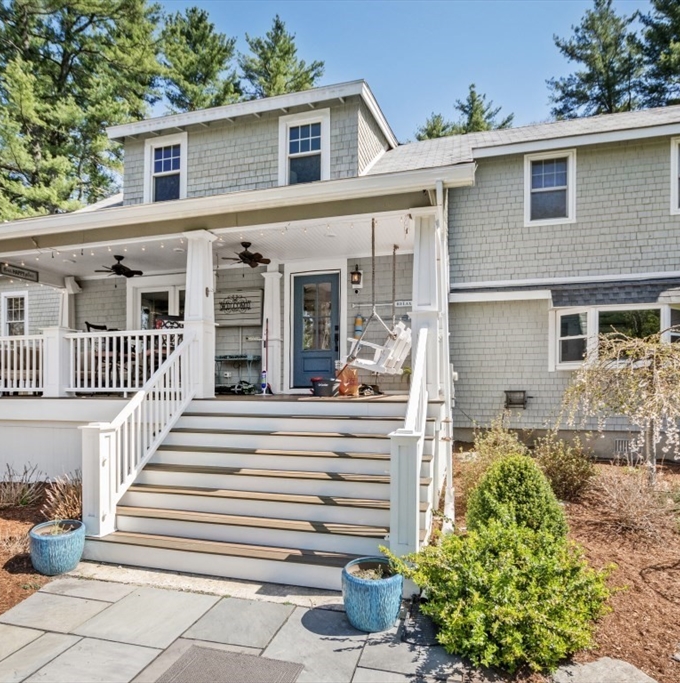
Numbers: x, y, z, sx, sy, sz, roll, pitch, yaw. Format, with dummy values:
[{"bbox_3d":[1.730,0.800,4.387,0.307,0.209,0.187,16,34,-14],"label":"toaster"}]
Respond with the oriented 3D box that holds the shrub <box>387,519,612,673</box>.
[{"bbox_3d":[1.146,1.713,3.200,1.450,0.760,1.320,-1,-3,15],"label":"shrub"}]

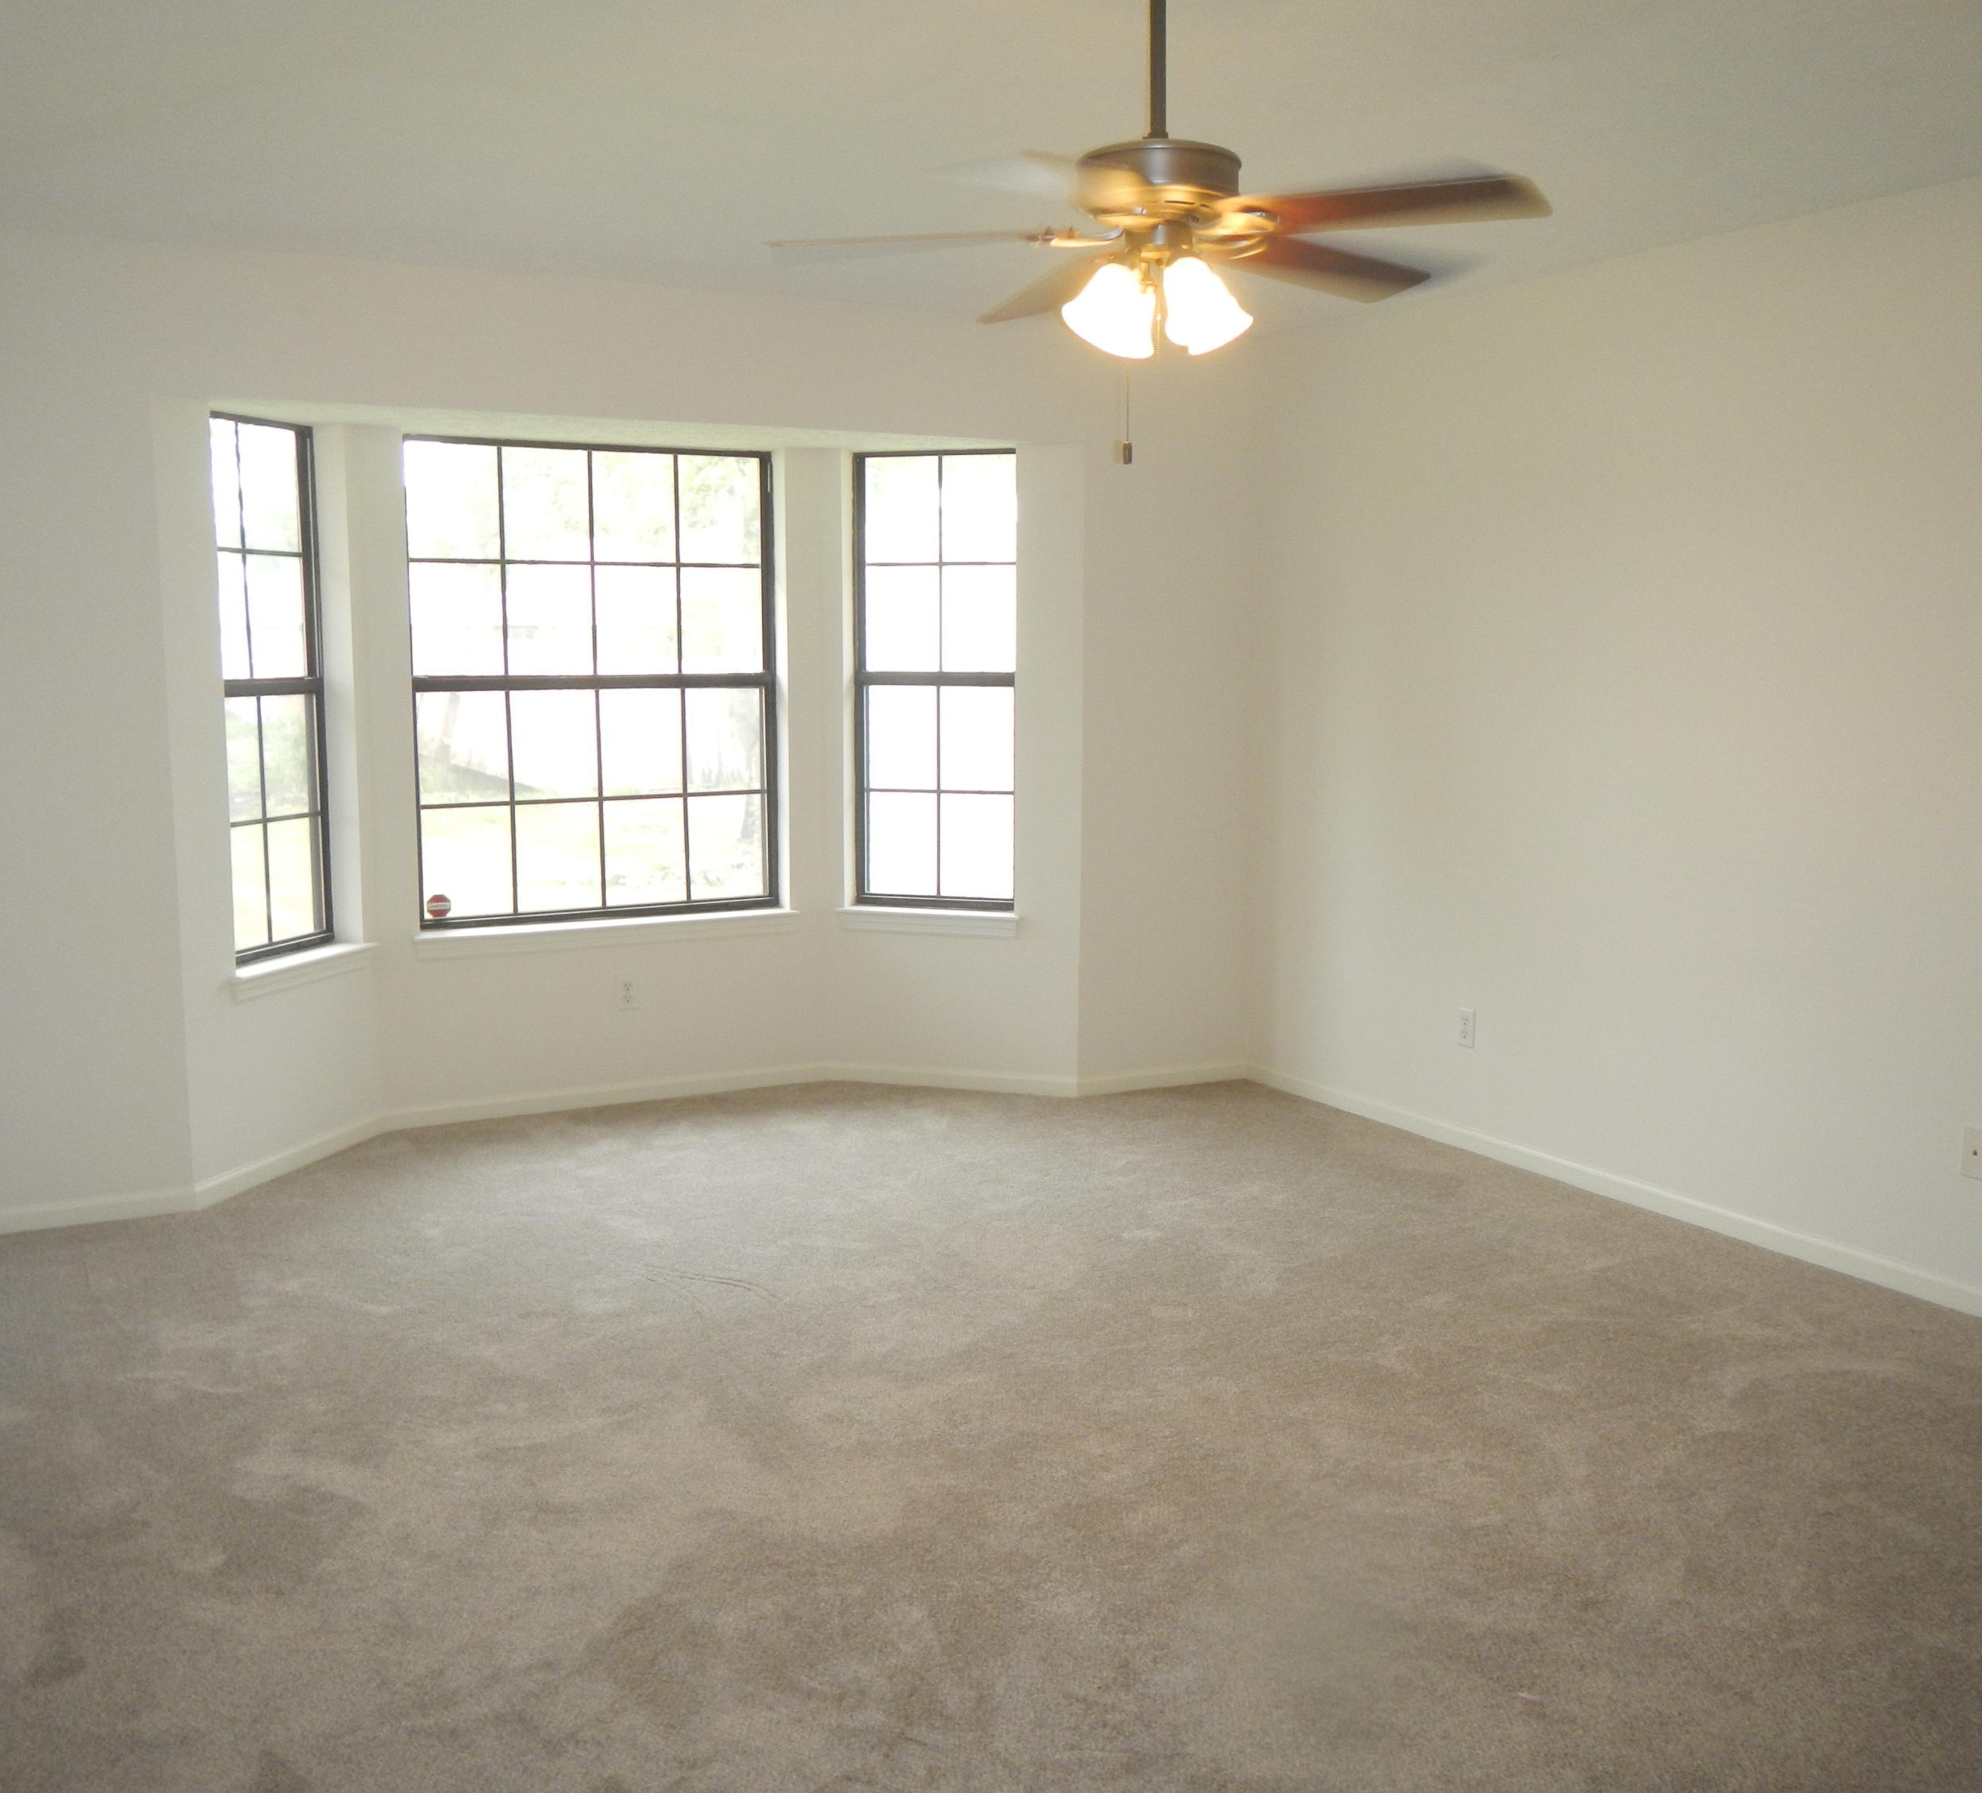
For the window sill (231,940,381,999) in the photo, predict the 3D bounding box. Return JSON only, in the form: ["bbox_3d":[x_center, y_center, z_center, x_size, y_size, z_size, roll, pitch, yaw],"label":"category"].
[{"bbox_3d":[-1.984,0.207,5.511,0.137,0.070,0.652,2,7,16],"label":"window sill"}]

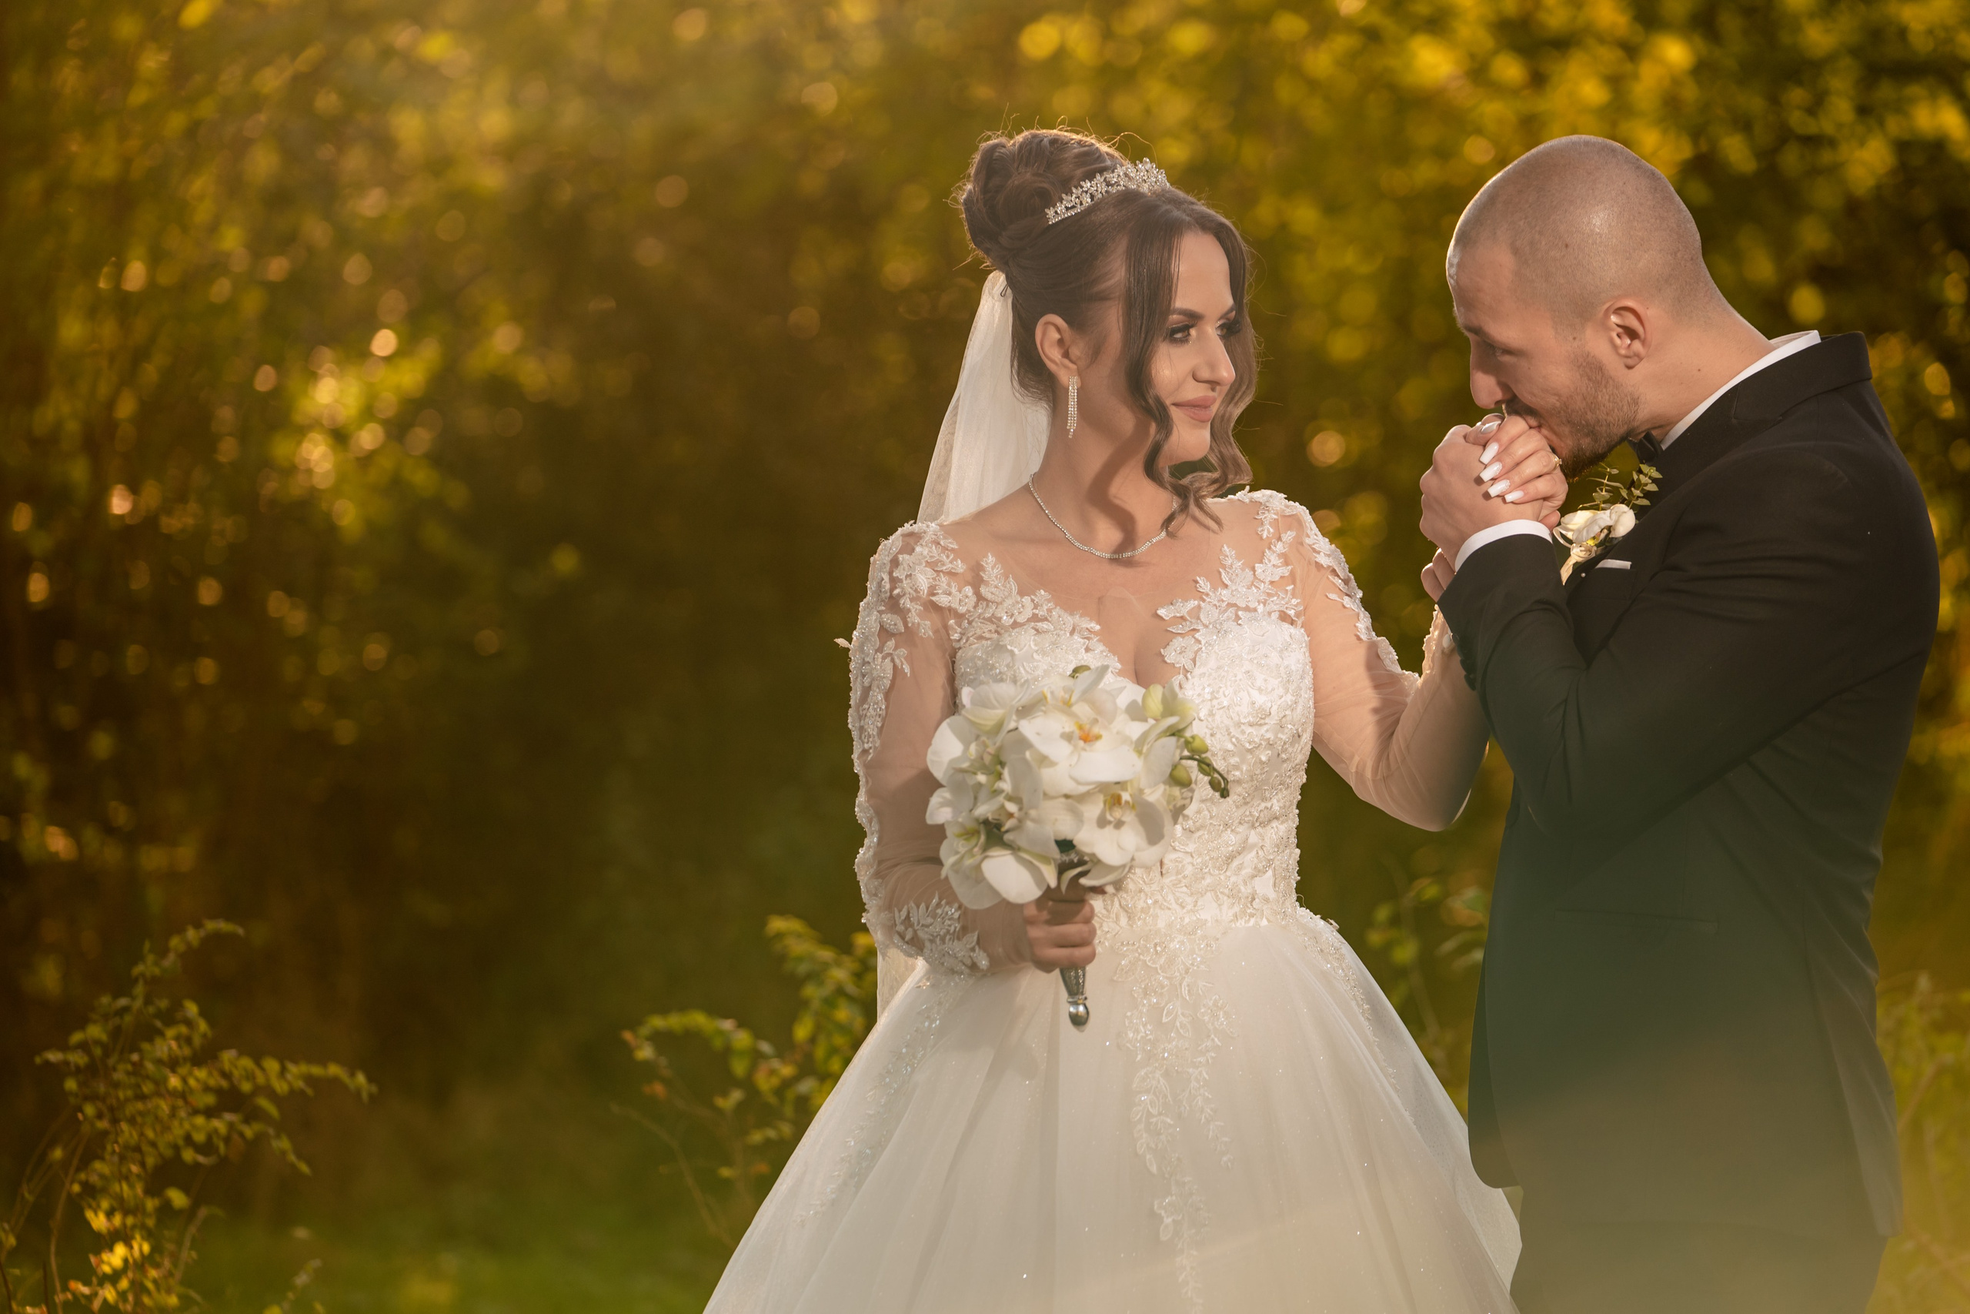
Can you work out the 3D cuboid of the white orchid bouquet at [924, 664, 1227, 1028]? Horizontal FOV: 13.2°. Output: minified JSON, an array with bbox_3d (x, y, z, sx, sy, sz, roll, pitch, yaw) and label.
[{"bbox_3d":[0.069,0.147,6.650,0.230,0.280,0.210,-2,10,-2],"label":"white orchid bouquet"}]

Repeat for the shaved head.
[{"bbox_3d":[0.457,-0.316,6.650,0.195,0.165,0.155,-24,0,-9],"label":"shaved head"}]

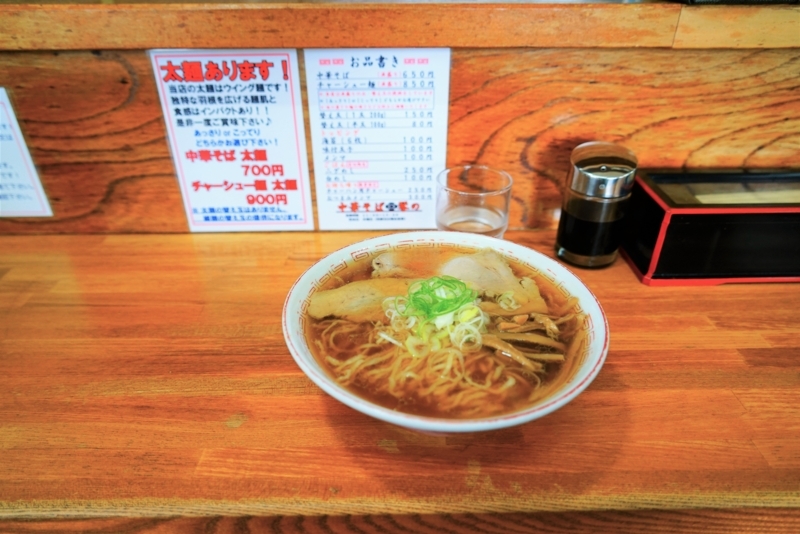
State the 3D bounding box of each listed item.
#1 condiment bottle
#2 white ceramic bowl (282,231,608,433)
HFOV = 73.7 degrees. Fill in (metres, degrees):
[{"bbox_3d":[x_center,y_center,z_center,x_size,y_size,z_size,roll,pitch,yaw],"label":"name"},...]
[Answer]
[{"bbox_3d":[0.205,-0.064,0.556,0.068,0.112,0.068,12,34,19],"label":"condiment bottle"},{"bbox_3d":[0.031,0.057,0.400,0.225,0.070,0.225,0,32,0],"label":"white ceramic bowl"}]

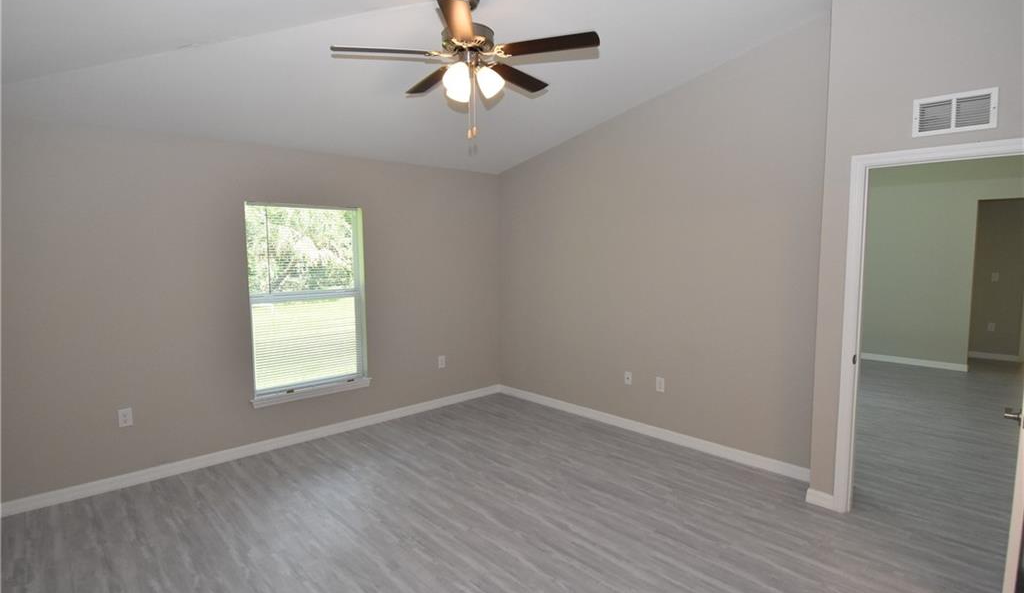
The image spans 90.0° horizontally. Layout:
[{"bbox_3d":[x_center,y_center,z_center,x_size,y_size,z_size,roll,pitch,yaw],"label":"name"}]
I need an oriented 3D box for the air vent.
[{"bbox_3d":[2.248,-0.930,2.603,0.025,0.196,0.330,-5,7,-43],"label":"air vent"}]

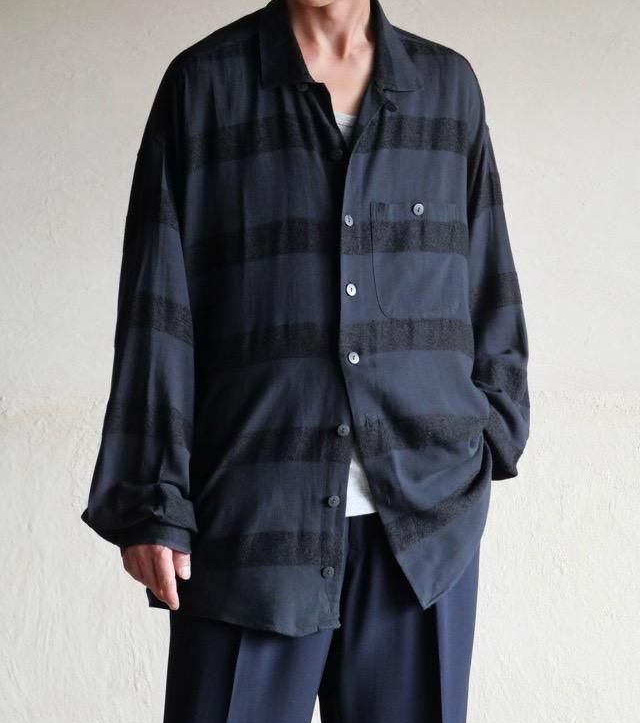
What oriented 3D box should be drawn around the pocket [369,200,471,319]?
[{"bbox_3d":[0.126,-0.130,3.400,0.130,0.150,0.022,1,-2,-16],"label":"pocket"}]

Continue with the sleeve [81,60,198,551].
[{"bbox_3d":[-0.234,-0.071,3.450,0.150,0.640,0.190,2,1,-12],"label":"sleeve"}]

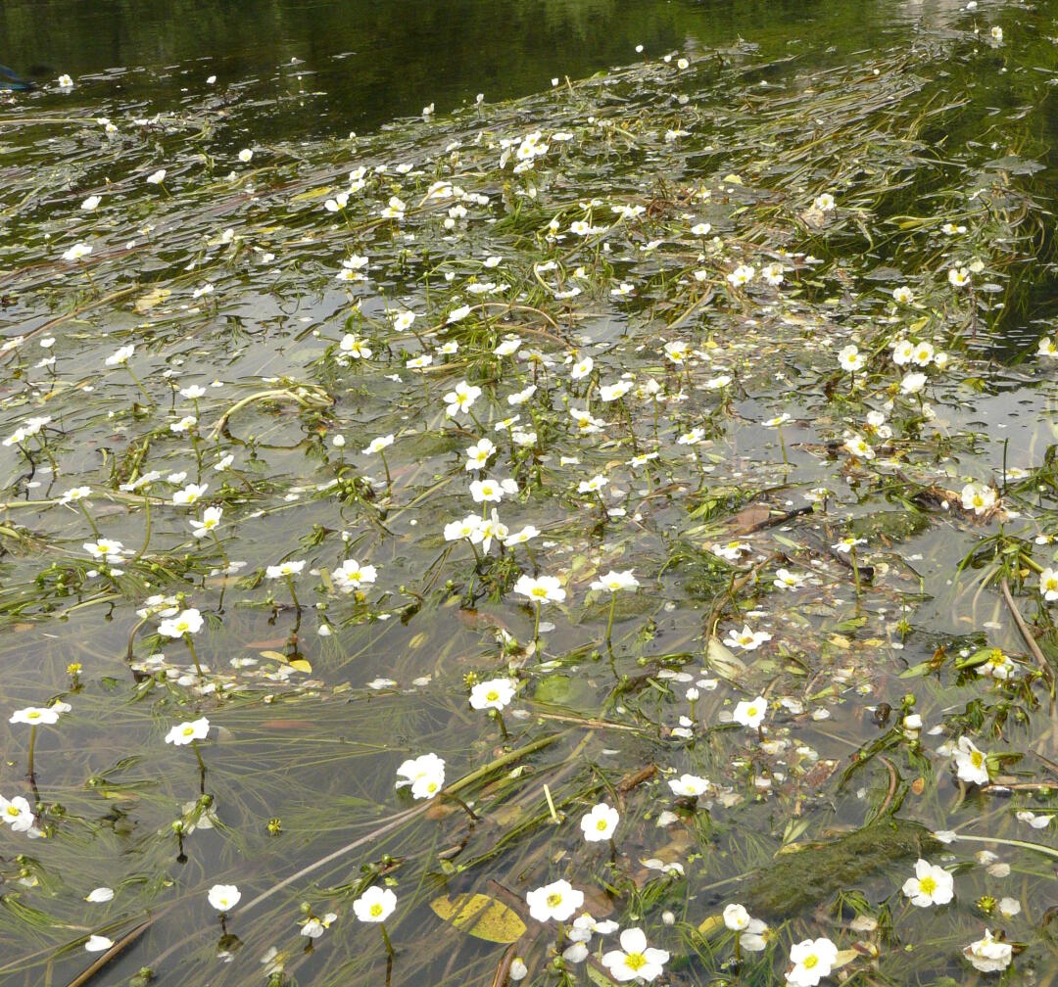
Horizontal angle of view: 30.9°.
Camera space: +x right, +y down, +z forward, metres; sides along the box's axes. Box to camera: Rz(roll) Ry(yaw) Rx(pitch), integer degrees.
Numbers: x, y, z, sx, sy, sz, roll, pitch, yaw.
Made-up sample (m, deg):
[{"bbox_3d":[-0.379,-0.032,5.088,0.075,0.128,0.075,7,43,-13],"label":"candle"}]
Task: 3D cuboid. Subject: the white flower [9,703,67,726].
[{"bbox_3d":[-0.293,0.132,1.136,0.030,0.009,0.030,-9,18,-15],"label":"white flower"}]

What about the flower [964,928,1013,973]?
[{"bbox_3d":[0.207,0.206,0.862,0.021,0.012,0.021,3,22,14],"label":"flower"}]

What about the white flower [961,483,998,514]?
[{"bbox_3d":[0.342,0.004,1.453,0.027,0.011,0.027,3,53,13],"label":"white flower"}]

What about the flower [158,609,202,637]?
[{"bbox_3d":[-0.205,0.076,1.130,0.025,0.008,0.025,-20,25,-11],"label":"flower"}]

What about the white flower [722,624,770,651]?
[{"bbox_3d":[0.142,0.094,1.247,0.031,0.012,0.031,0,24,7],"label":"white flower"}]

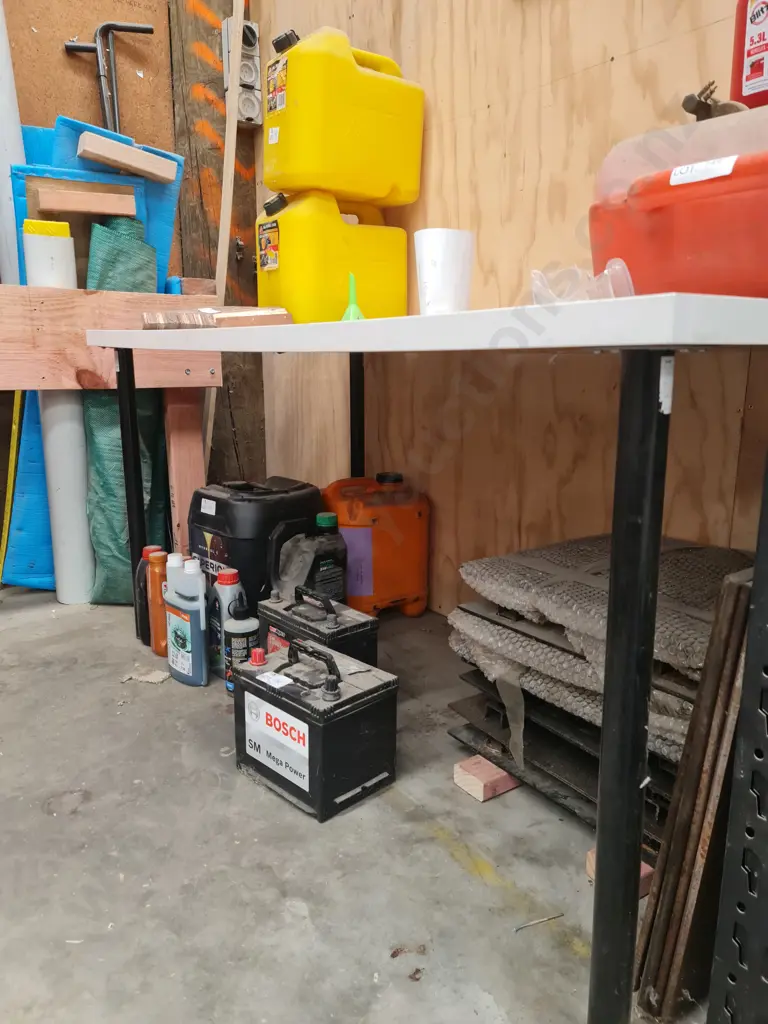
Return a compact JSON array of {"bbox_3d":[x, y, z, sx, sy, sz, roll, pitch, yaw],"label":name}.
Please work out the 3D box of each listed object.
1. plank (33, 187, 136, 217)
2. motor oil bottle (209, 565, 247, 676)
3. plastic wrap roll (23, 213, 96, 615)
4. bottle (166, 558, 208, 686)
[{"bbox_3d":[-0.787,-0.819,1.968,0.233,0.049,0.060,-7,14,-25],"label":"plank"},{"bbox_3d":[-0.347,0.254,1.671,0.058,0.245,0.090,-11,17,-41],"label":"motor oil bottle"},{"bbox_3d":[-0.885,-0.252,2.058,0.120,1.035,0.120,-4,14,-23],"label":"plastic wrap roll"},{"bbox_3d":[-0.439,0.240,1.633,0.101,0.273,0.060,12,17,42],"label":"bottle"}]

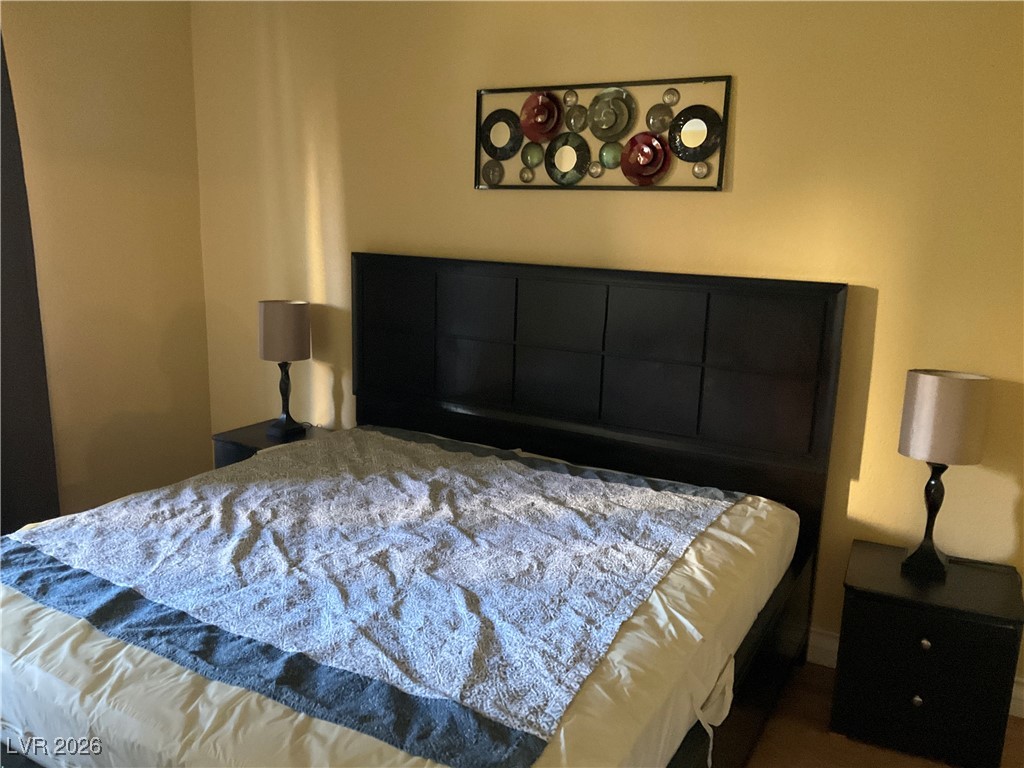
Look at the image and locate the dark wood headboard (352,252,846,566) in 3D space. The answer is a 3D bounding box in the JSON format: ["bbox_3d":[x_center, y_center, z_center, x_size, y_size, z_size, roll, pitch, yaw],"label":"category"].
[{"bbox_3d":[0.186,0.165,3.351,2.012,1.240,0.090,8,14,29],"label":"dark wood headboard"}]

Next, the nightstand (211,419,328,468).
[{"bbox_3d":[-1.084,0.480,4.032,0.465,0.490,0.410,8,14,29],"label":"nightstand"}]

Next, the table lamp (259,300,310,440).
[{"bbox_3d":[-1.040,-0.066,3.947,0.222,0.615,0.222,1,12,0],"label":"table lamp"}]

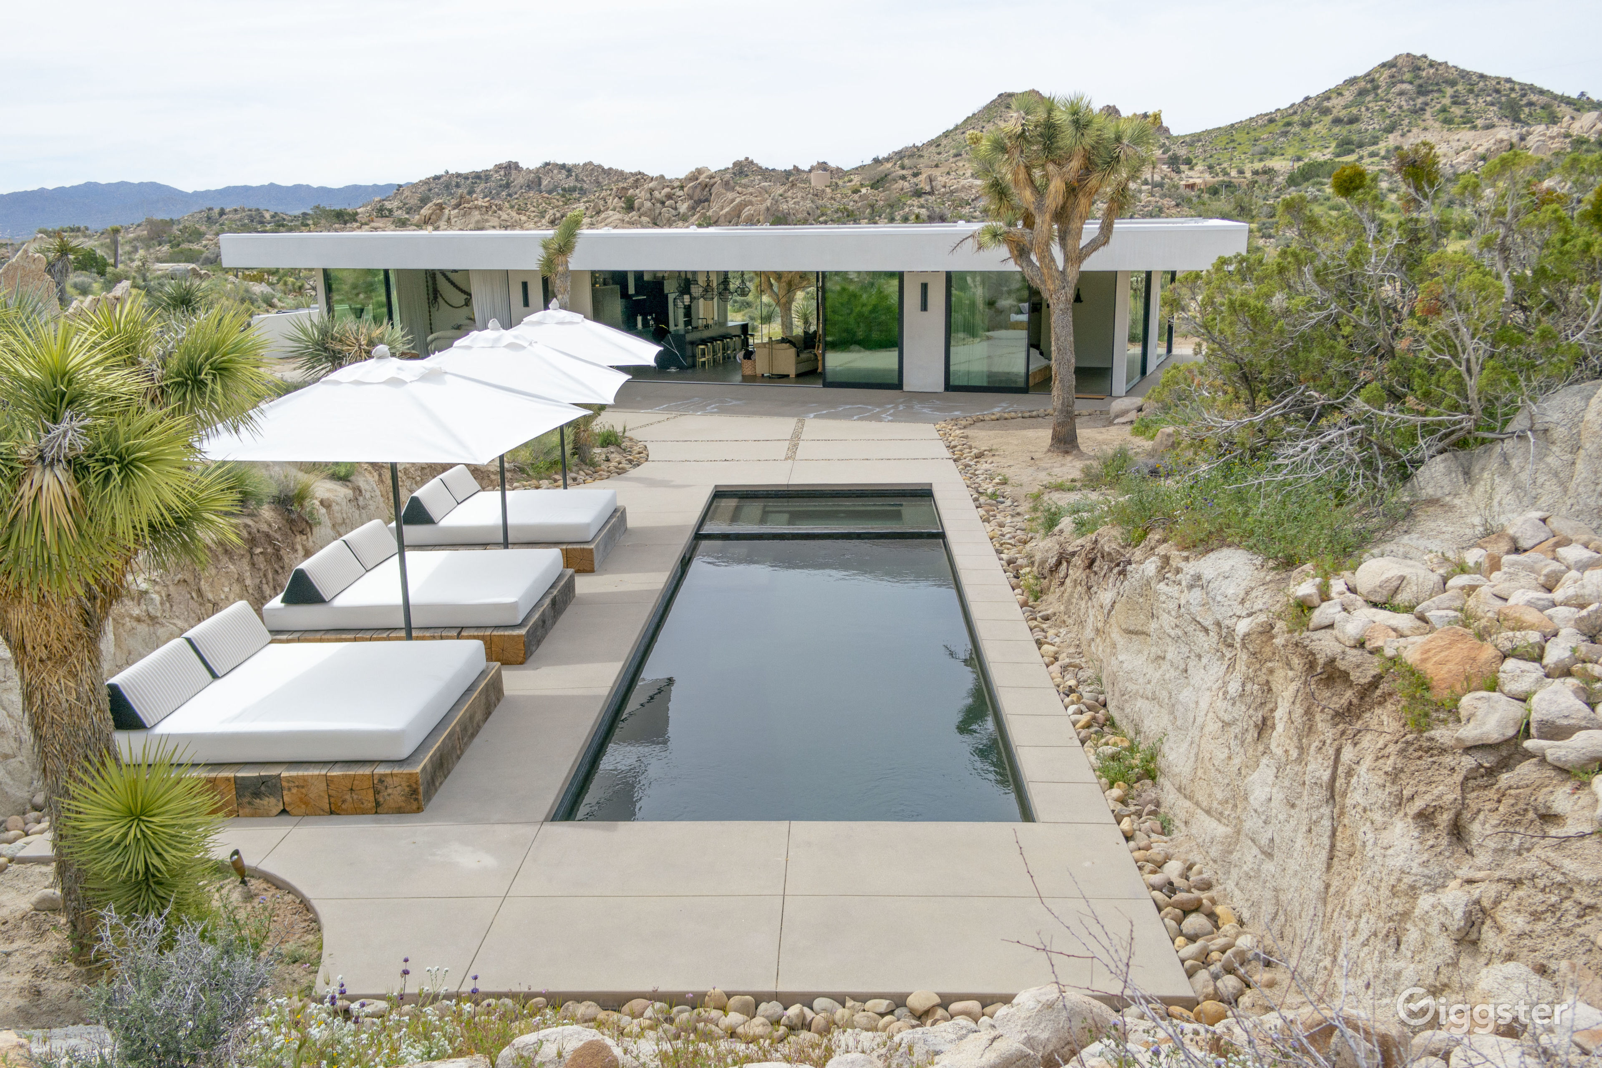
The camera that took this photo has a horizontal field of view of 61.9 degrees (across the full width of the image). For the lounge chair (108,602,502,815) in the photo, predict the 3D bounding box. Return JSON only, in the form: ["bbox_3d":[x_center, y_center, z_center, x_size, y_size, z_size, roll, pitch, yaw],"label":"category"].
[{"bbox_3d":[-3.585,1.164,9.599,2.360,0.786,2.215,0,13,2],"label":"lounge chair"}]

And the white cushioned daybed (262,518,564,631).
[{"bbox_3d":[-3.530,0.343,12.580,2.197,0.514,1.973,0,13,2],"label":"white cushioned daybed"}]

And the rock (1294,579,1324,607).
[{"bbox_3d":[3.308,0.388,8.702,0.175,0.150,0.160,0,13,2],"label":"rock"}]

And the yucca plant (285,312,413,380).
[{"bbox_3d":[-10.682,-4.341,31.532,2.800,1.646,2.400,-5,14,-18],"label":"yucca plant"}]

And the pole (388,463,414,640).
[{"bbox_3d":[-3.156,-0.052,10.547,0.047,2.600,0.047,0,13,2],"label":"pole"}]

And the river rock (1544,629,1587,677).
[{"bbox_3d":[3.405,0.529,5.939,0.185,0.180,0.200,7,15,30],"label":"river rock"}]

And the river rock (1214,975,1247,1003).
[{"bbox_3d":[2.192,2.324,6.807,0.130,0.100,0.120,0,13,2],"label":"river rock"}]

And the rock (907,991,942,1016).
[{"bbox_3d":[0.609,2.318,6.590,0.145,0.095,0.110,0,13,2],"label":"rock"}]

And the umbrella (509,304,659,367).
[{"bbox_3d":[-3.029,-1.526,16.845,2.462,2.787,2.462,-1,13,-2],"label":"umbrella"}]

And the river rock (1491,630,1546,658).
[{"bbox_3d":[3.328,0.511,6.194,0.260,0.130,0.200,6,15,29],"label":"river rock"}]

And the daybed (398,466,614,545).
[{"bbox_3d":[-3.416,-0.364,15.666,2.215,0.514,1.900,0,13,2],"label":"daybed"}]

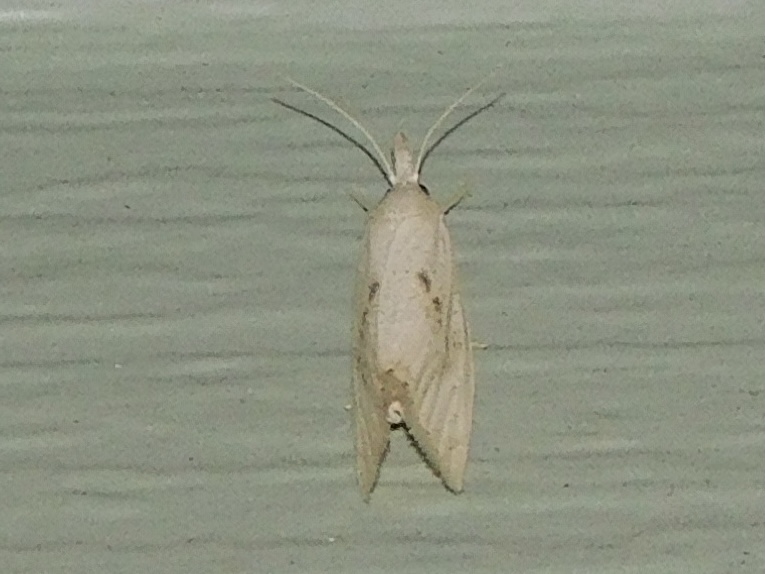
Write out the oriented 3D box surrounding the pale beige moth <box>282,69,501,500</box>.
[{"bbox_3d":[0.000,0.000,0.130,0.010,0.019,0.004,0,0,0],"label":"pale beige moth"}]

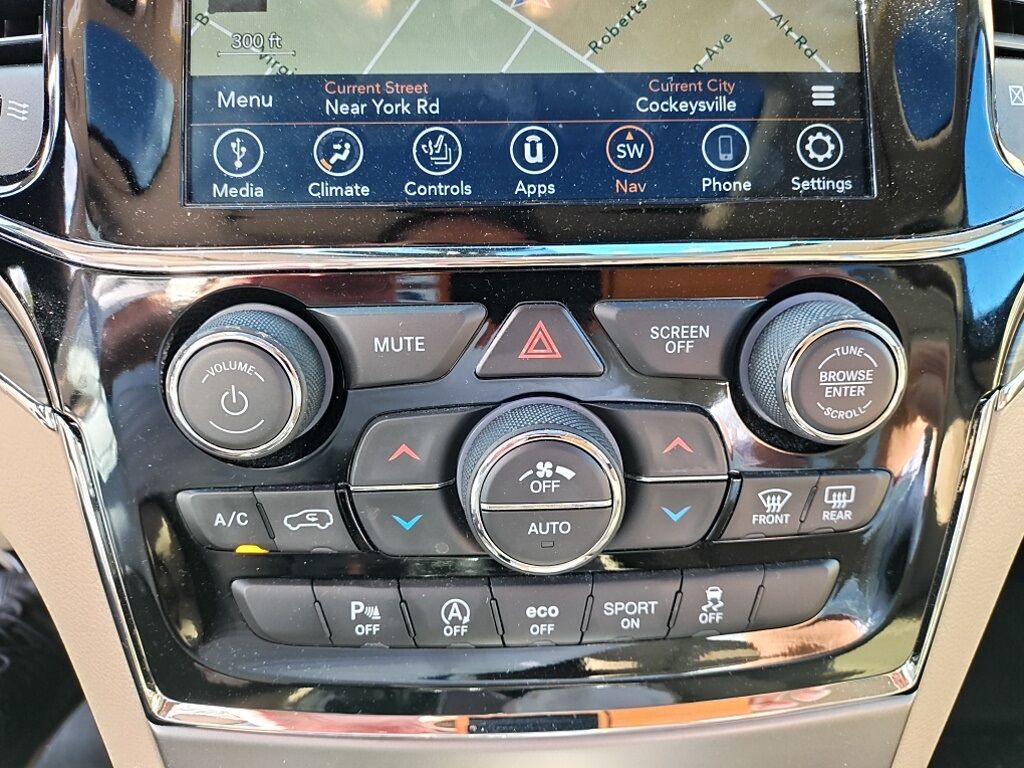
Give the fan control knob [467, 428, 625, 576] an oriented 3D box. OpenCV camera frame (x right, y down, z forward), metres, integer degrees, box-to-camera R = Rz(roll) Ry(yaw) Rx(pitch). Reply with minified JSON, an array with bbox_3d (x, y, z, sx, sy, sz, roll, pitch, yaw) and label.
[{"bbox_3d":[0.008,0.028,0.194,0.043,0.043,0.019,-2,15,-2],"label":"fan control knob"}]

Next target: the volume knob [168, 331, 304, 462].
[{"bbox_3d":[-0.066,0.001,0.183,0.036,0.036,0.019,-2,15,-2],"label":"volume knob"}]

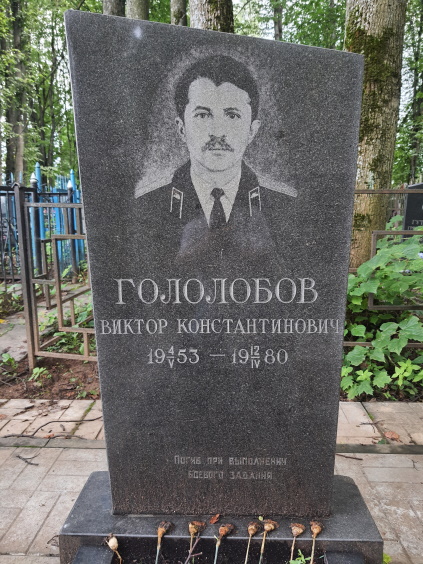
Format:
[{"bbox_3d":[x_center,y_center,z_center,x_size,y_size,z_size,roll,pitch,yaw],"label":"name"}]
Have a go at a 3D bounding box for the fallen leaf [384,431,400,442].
[{"bbox_3d":[0.821,0.697,1.917,0.068,0.015,0.084,-5,11,-23],"label":"fallen leaf"}]

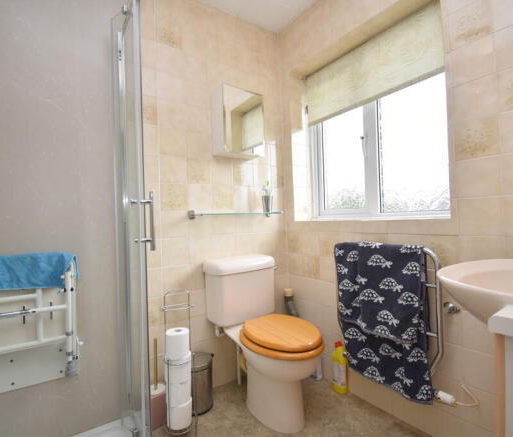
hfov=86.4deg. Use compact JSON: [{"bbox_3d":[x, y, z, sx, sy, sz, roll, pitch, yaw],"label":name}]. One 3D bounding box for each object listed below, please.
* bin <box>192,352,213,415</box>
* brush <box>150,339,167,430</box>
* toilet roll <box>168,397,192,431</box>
[{"bbox_3d":[-0.325,0.861,1.440,0.180,0.255,0.168,-1,-1,-37],"label":"bin"},{"bbox_3d":[-0.504,0.816,1.367,0.100,0.430,0.100,-1,-1,-37],"label":"brush"},{"bbox_3d":[-0.368,0.923,1.313,0.110,0.109,0.110,-2,0,0],"label":"toilet roll"}]

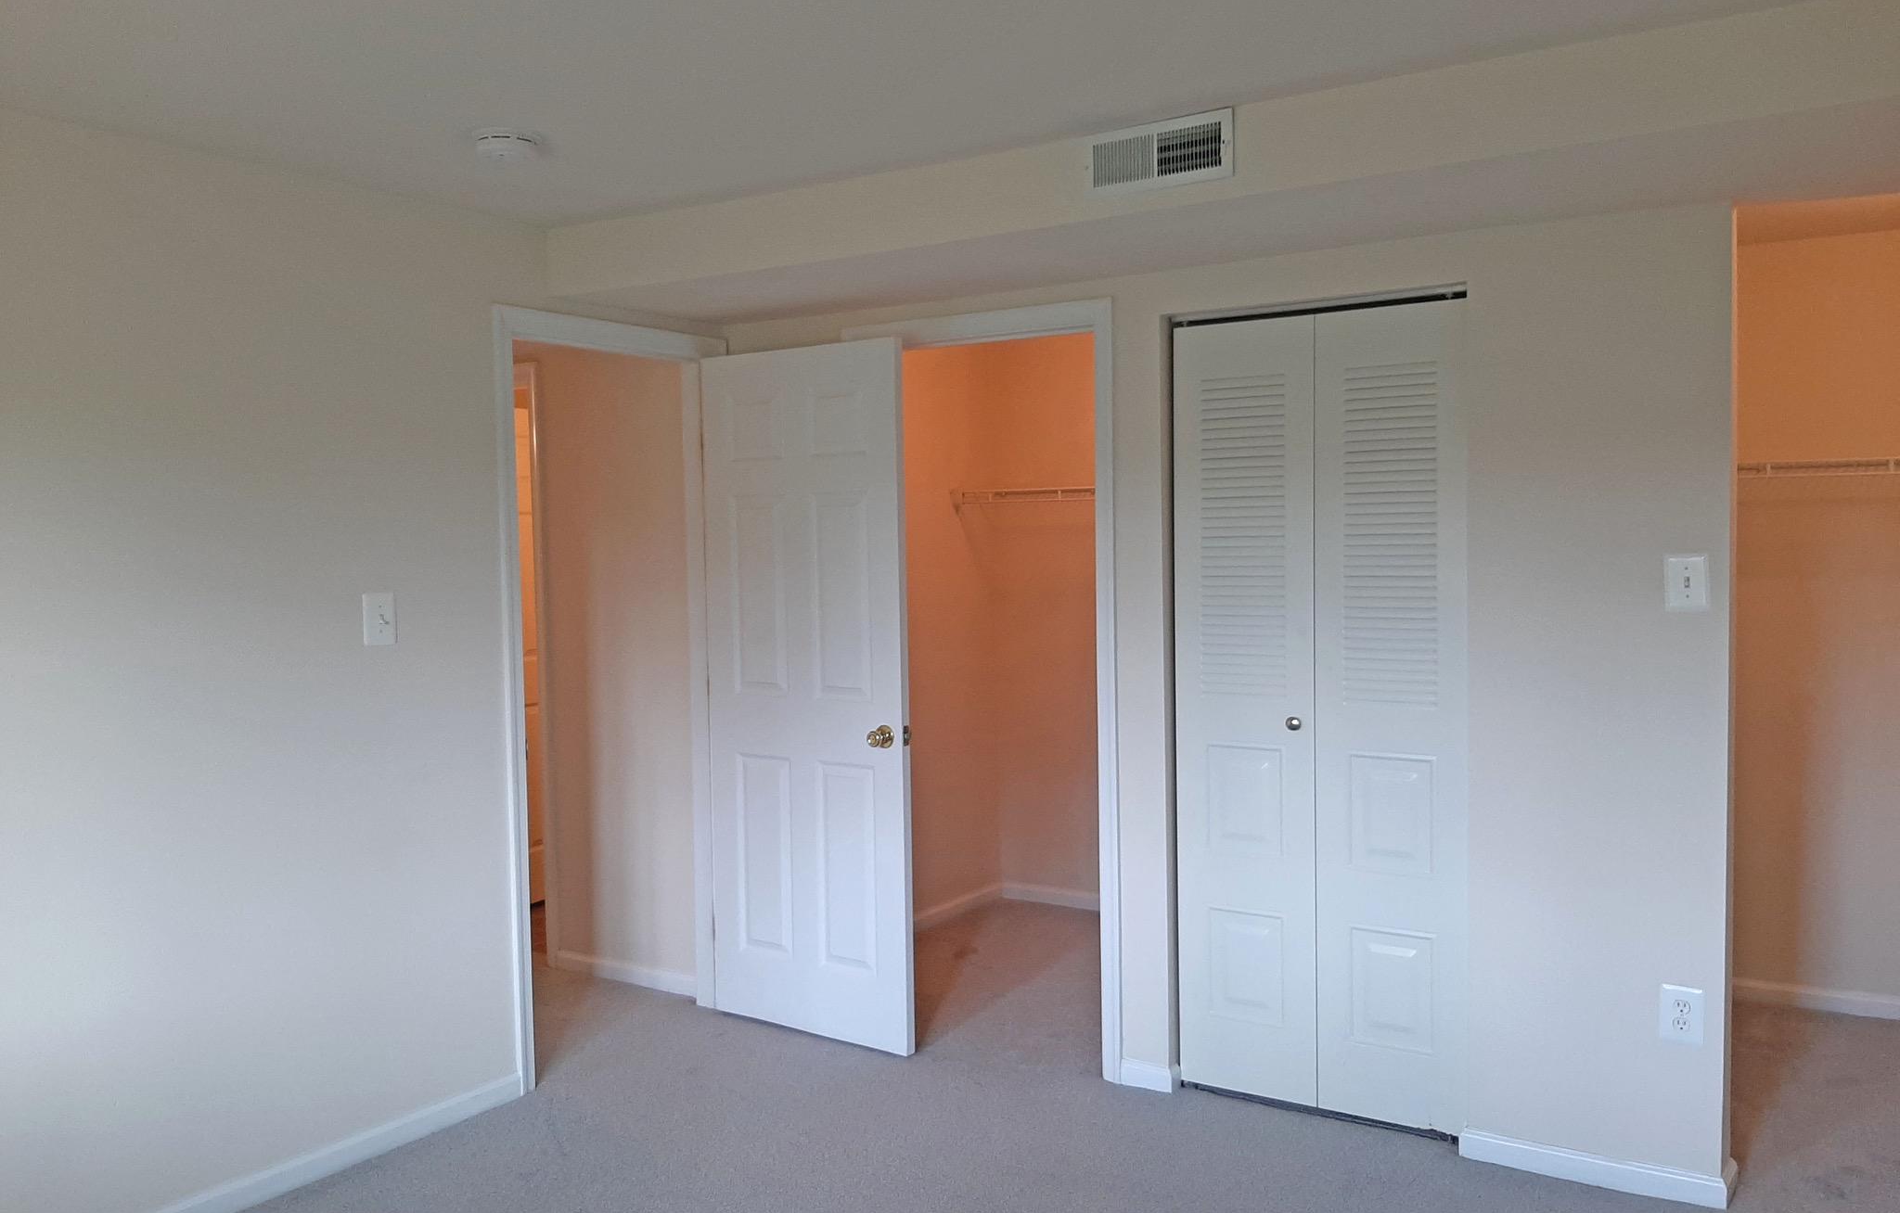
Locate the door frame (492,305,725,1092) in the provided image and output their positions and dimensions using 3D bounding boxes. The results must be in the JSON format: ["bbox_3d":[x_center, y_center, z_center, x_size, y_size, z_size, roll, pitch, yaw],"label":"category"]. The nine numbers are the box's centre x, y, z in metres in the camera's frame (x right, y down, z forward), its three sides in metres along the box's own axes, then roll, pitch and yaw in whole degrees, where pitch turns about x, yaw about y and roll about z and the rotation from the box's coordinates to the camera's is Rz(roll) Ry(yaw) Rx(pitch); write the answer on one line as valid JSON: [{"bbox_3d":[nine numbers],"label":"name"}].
[{"bbox_3d":[-0.978,0.239,4.235,0.118,2.141,0.901,1,3,33],"label":"door frame"}]

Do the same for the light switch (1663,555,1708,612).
[{"bbox_3d":[1.603,-0.048,3.105,0.080,0.120,0.012,1,3,33],"label":"light switch"}]

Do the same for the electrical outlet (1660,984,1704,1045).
[{"bbox_3d":[1.616,0.904,3.151,0.080,0.121,0.010,1,3,33],"label":"electrical outlet"}]

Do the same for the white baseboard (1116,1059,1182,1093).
[{"bbox_3d":[0.533,1.274,3.879,0.177,0.067,0.018,1,3,33],"label":"white baseboard"}]

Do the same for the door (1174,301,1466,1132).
[{"bbox_3d":[0.929,0.275,3.641,0.761,2.040,0.045,1,3,33],"label":"door"}]

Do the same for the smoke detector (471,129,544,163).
[{"bbox_3d":[-0.944,-0.983,3.051,0.143,0.036,0.143,-1,3,0],"label":"smoke detector"}]

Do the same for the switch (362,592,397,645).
[{"bbox_3d":[-1.397,0.032,3.509,0.012,0.124,0.080,1,3,33],"label":"switch"}]

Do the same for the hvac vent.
[{"bbox_3d":[0.429,-0.950,2.999,0.345,0.136,0.020,1,3,33],"label":"hvac vent"}]

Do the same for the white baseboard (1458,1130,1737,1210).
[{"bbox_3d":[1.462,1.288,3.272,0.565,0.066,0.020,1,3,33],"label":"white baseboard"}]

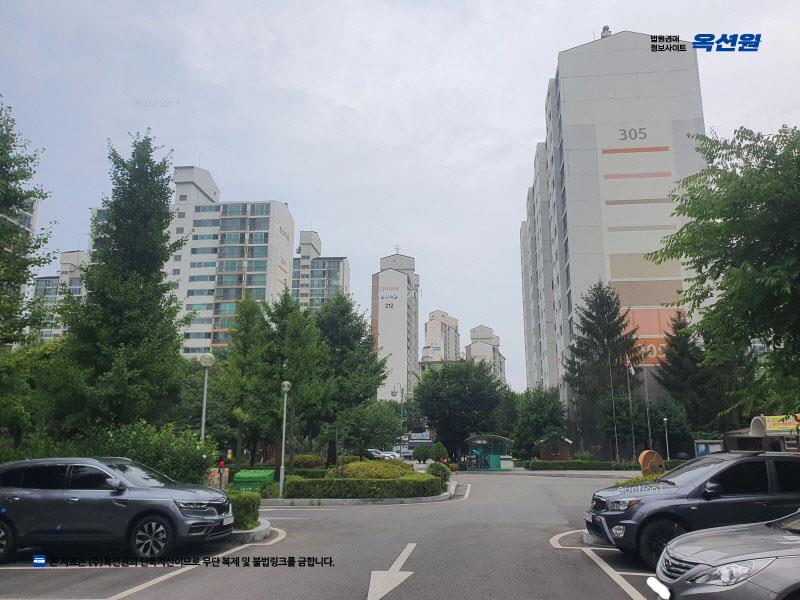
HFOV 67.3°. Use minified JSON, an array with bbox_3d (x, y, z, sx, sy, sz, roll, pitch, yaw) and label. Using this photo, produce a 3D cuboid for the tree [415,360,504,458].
[{"bbox_3d":[4.833,9.244,48.708,7.320,8.720,7.320,-1,-14,6],"label":"tree"}]

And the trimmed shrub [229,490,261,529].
[{"bbox_3d":[-3.542,4.322,12.422,1.300,0.640,1.200,-1,-14,6],"label":"trimmed shrub"}]

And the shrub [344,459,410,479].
[{"bbox_3d":[-0.823,6.529,22.389,2.720,1.020,2.200,-1,-14,6],"label":"shrub"}]

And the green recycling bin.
[{"bbox_3d":[-5.049,6.405,21.098,1.380,0.875,0.850,0,-13,2],"label":"green recycling bin"}]

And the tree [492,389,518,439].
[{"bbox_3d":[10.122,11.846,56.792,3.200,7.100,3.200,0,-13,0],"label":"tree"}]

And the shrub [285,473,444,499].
[{"bbox_3d":[-1.257,6.582,21.374,5.500,0.660,2.400,1,-13,-2],"label":"shrub"}]

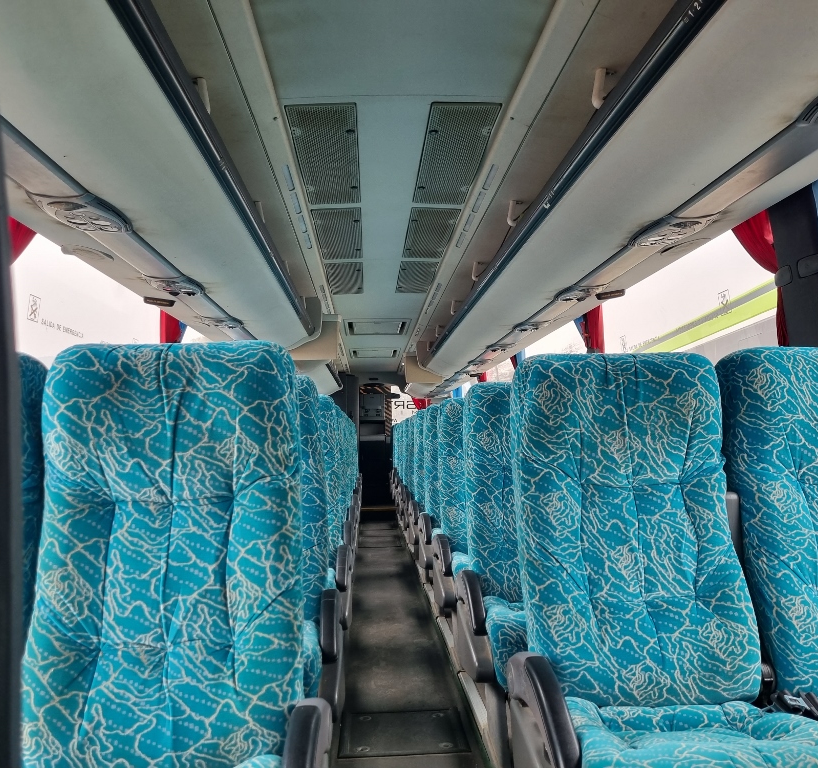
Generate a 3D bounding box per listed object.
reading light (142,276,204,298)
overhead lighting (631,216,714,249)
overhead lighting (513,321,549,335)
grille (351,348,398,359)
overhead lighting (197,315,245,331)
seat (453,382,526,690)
[{"bbox_3d":[-0.899,-0.376,2.975,0.144,0.046,0.365,-1,-4,-3],"label":"reading light"},{"bbox_3d":[0.751,-0.444,2.218,0.144,0.046,0.365,-1,-4,-3],"label":"overhead lighting"},{"bbox_3d":[0.650,-0.315,4.131,0.144,0.046,0.365,-1,-4,-3],"label":"overhead lighting"},{"bbox_3d":[-0.371,-0.337,8.251,0.475,0.048,0.845,-1,-4,-3],"label":"grille"},{"bbox_3d":[-0.949,-0.311,3.931,0.144,0.046,0.365,-1,-4,-3],"label":"overhead lighting"},{"bbox_3d":[0.410,0.498,2.286,0.466,1.066,0.797,-1,-4,-3],"label":"seat"}]

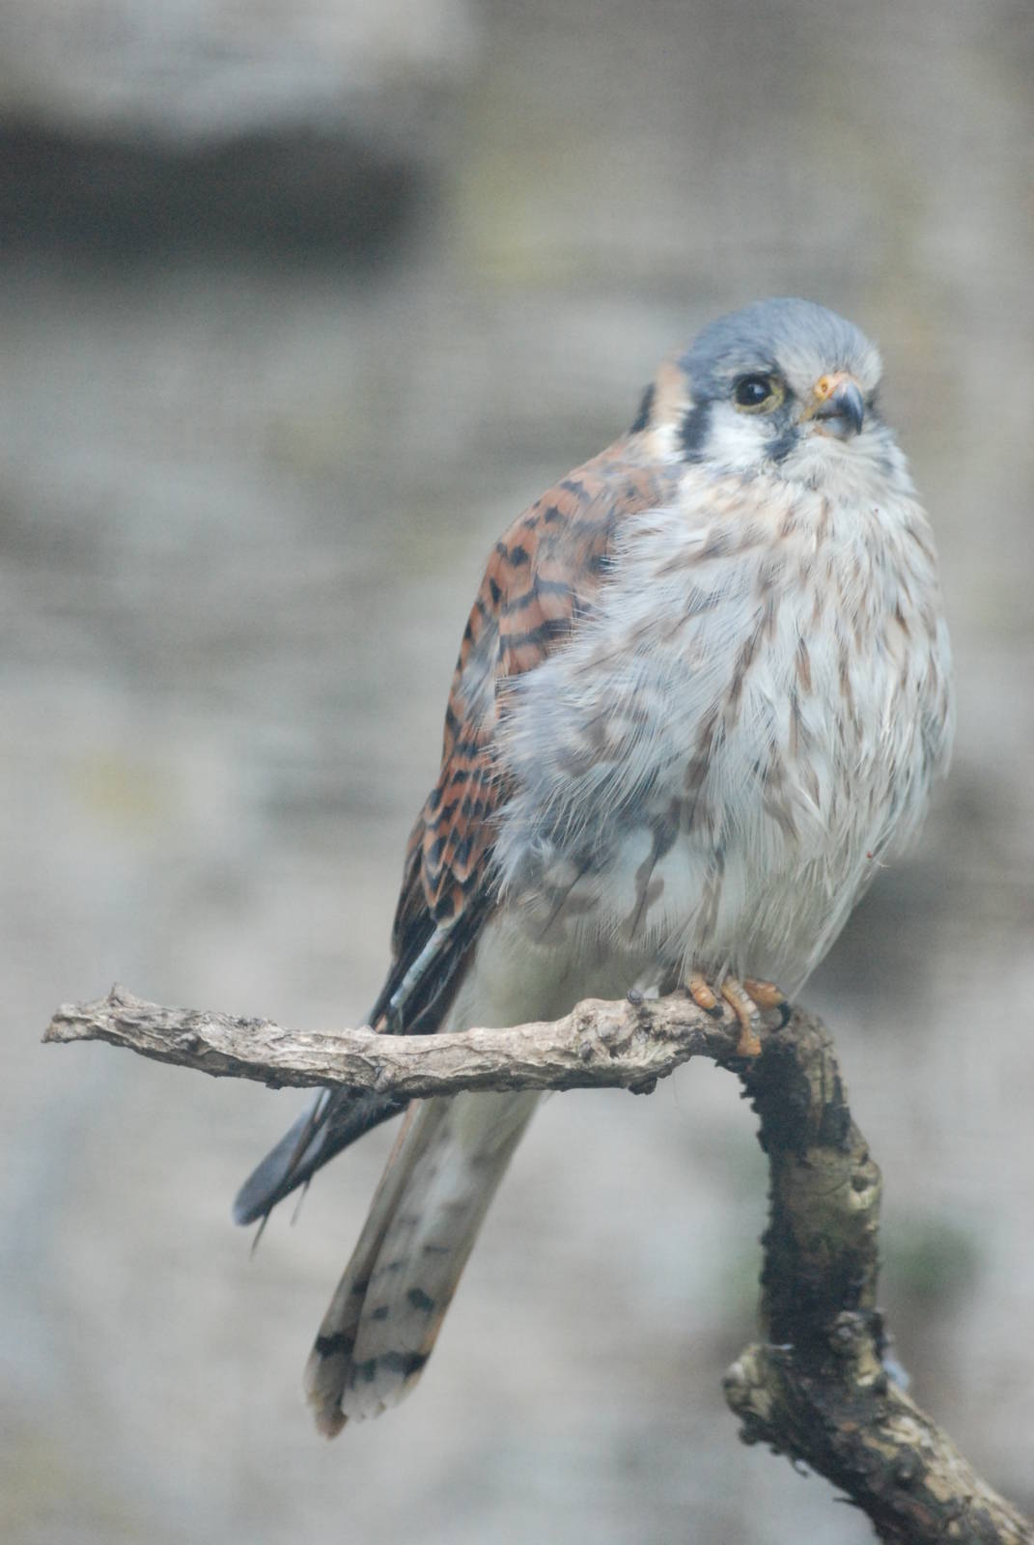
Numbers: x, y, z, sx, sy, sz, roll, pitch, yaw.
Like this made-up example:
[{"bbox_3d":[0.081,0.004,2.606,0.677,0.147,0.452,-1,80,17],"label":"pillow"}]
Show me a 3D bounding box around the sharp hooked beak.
[{"bbox_3d":[0.060,-0.070,2.075,0.008,0.013,0.010,2,-4,-35],"label":"sharp hooked beak"}]

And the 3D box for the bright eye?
[{"bbox_3d":[0.046,-0.072,2.085,0.010,0.008,0.006,-1,-4,12],"label":"bright eye"}]

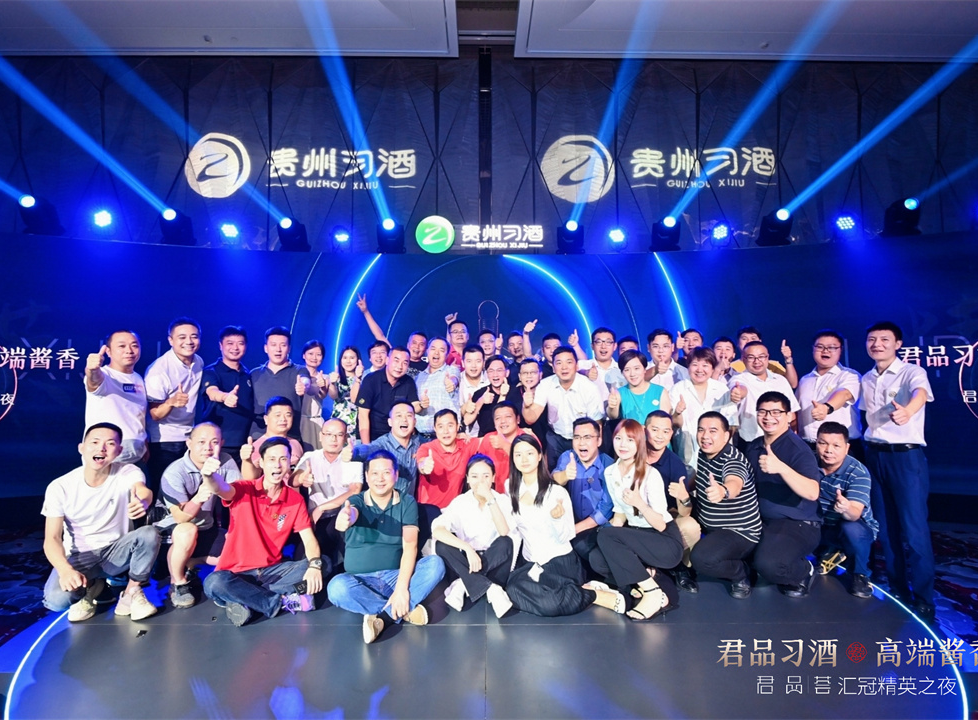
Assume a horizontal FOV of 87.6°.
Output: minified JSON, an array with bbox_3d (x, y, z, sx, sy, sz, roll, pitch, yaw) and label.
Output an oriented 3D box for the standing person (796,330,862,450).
[{"bbox_3d":[2.259,0.653,3.384,0.480,1.697,0.420,-1,-1,43],"label":"standing person"}]

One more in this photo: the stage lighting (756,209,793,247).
[{"bbox_3d":[3.392,-1.574,6.060,0.330,0.452,0.330,0,-1,-5],"label":"stage lighting"}]

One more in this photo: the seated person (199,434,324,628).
[{"bbox_3d":[-1.292,0.972,2.949,0.680,1.048,0.750,0,-1,-18],"label":"seated person"}]

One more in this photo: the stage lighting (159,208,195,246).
[{"bbox_3d":[-3.732,-1.588,6.111,0.330,0.455,0.330,0,-1,5],"label":"stage lighting"}]

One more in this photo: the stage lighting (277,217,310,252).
[{"bbox_3d":[-2.330,-1.484,6.111,0.340,0.430,0.330,0,-4,3],"label":"stage lighting"}]

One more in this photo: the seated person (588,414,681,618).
[{"bbox_3d":[0.903,0.916,3.124,0.500,1.090,0.640,-2,-4,38],"label":"seated person"}]

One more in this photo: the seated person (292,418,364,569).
[{"bbox_3d":[-1.072,0.944,3.363,0.500,1.116,0.660,0,-1,-18],"label":"seated person"}]

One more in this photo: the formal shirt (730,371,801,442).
[{"bbox_3d":[2.042,0.336,3.767,0.520,0.600,0.340,-1,-4,22],"label":"formal shirt"}]

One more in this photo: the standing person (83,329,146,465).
[{"bbox_3d":[-2.359,0.669,3.212,0.500,1.690,0.480,3,-5,-40],"label":"standing person"}]

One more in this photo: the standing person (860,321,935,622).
[{"bbox_3d":[2.445,0.633,3.060,0.400,1.728,0.480,1,-1,-44],"label":"standing person"}]

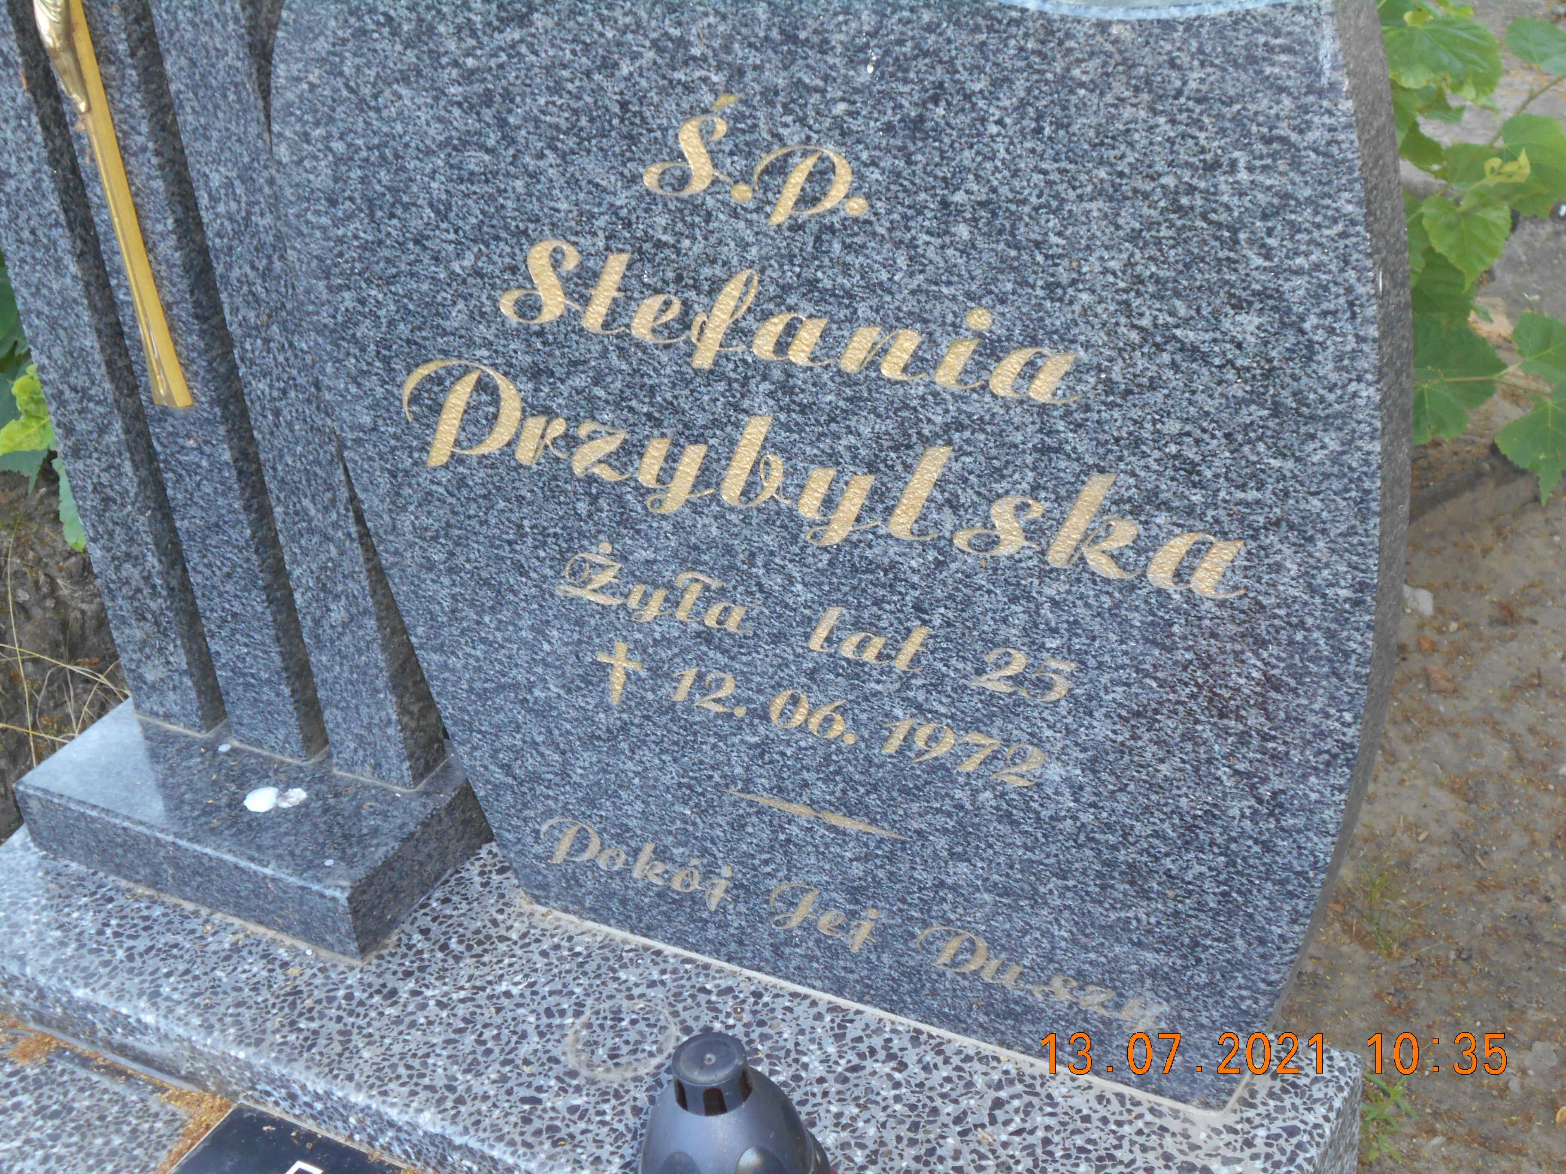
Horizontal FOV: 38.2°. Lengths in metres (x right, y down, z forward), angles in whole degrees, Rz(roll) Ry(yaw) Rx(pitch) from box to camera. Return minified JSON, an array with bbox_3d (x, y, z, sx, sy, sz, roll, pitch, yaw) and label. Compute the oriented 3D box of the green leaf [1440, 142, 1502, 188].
[{"bbox_3d":[0.456,-0.280,1.500,0.046,0.022,0.040,3,31,16],"label":"green leaf"}]

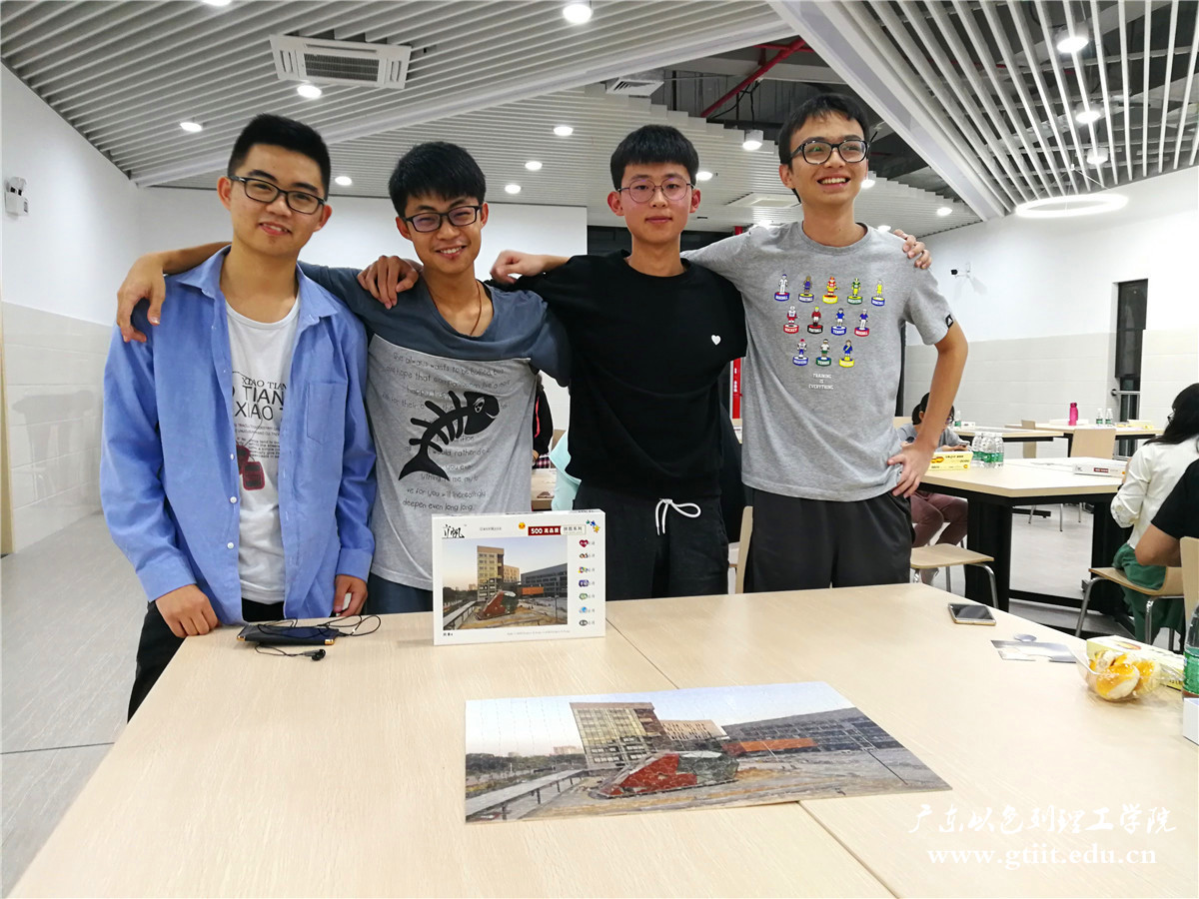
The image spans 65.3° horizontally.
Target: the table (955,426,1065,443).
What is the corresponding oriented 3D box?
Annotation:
[{"bbox_3d":[3.523,0.185,8.684,0.770,0.738,1.260,-1,4,-14],"label":"table"}]

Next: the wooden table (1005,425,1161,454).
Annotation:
[{"bbox_3d":[4.556,0.156,9.022,0.780,0.738,1.260,-1,4,-14],"label":"wooden table"}]

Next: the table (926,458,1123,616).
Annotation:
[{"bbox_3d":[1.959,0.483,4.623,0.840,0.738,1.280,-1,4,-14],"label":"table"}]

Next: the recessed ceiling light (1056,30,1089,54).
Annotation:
[{"bbox_3d":[3.312,-2.850,6.546,0.195,0.100,0.195,-1,4,-14],"label":"recessed ceiling light"}]

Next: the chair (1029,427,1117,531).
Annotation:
[{"bbox_3d":[3.836,0.230,7.567,0.460,0.805,0.500,-1,4,-8],"label":"chair"}]

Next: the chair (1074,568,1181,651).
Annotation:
[{"bbox_3d":[2.092,0.532,3.458,0.460,0.805,0.500,-1,4,-4],"label":"chair"}]

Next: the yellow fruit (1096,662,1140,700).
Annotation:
[{"bbox_3d":[0.734,0.325,1.324,0.064,0.056,0.062,-1,4,-14],"label":"yellow fruit"}]

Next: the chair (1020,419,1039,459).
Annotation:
[{"bbox_3d":[4.261,0.134,8.884,0.500,0.805,0.460,0,4,-3],"label":"chair"}]

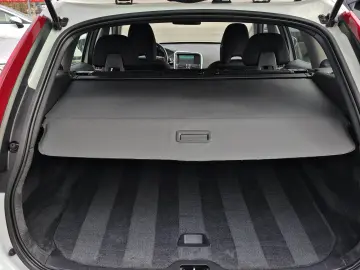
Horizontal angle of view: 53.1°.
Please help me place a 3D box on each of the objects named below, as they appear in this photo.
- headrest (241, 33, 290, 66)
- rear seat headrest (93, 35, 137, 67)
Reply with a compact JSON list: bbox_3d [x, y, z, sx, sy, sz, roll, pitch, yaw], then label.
[{"bbox_3d":[0.429,-0.420,1.790,0.228,0.160,0.110,0,32,0],"label":"headrest"},{"bbox_3d":[-0.321,-0.420,1.790,0.228,0.160,0.110,0,32,0],"label":"rear seat headrest"}]

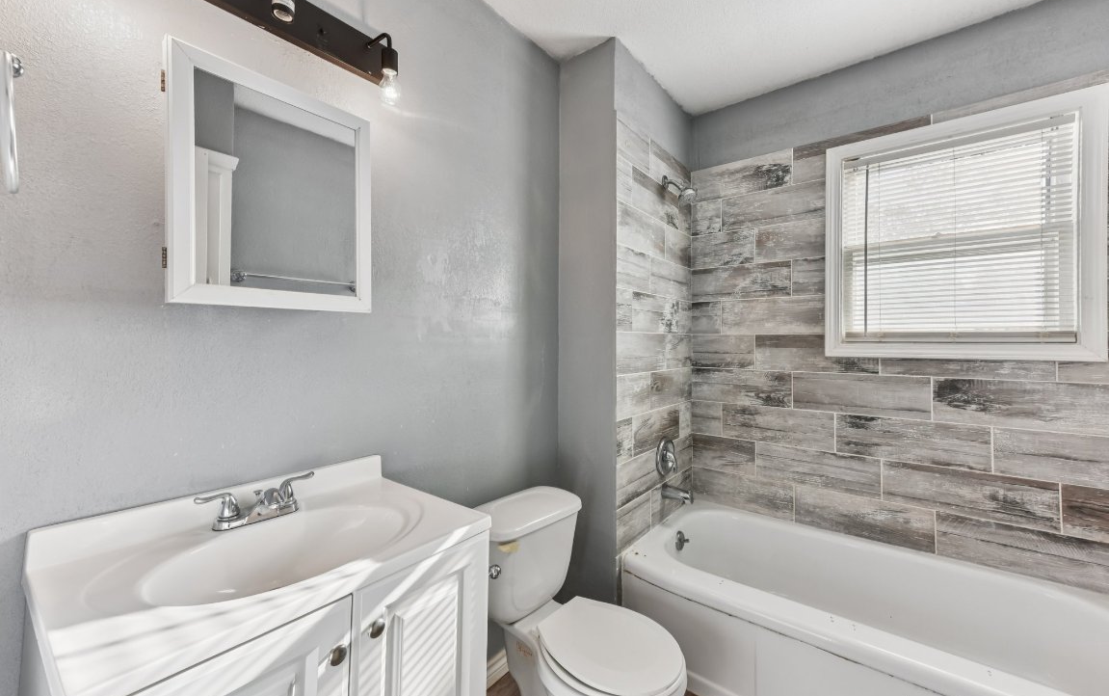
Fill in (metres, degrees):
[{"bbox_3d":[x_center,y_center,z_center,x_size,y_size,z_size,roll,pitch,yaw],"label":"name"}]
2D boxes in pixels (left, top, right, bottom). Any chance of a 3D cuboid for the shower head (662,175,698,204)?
[{"bbox_3d":[0.581,-0.731,1.987,0.150,0.155,0.087,0,1,39],"label":"shower head"}]

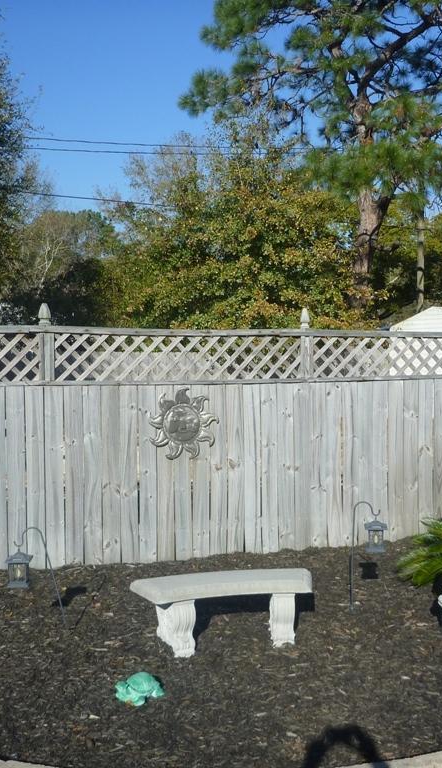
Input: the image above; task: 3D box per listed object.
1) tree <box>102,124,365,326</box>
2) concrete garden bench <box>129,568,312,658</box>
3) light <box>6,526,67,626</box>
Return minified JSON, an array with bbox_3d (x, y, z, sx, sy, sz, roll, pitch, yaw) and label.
[{"bbox_3d":[0.260,-2.200,17.000,5.600,6.300,5.400,-1,3,-11],"label":"tree"},{"bbox_3d":[0.020,1.308,4.760,1.060,0.410,0.380,-1,3,-14],"label":"concrete garden bench"},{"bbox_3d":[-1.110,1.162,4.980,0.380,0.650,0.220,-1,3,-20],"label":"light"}]

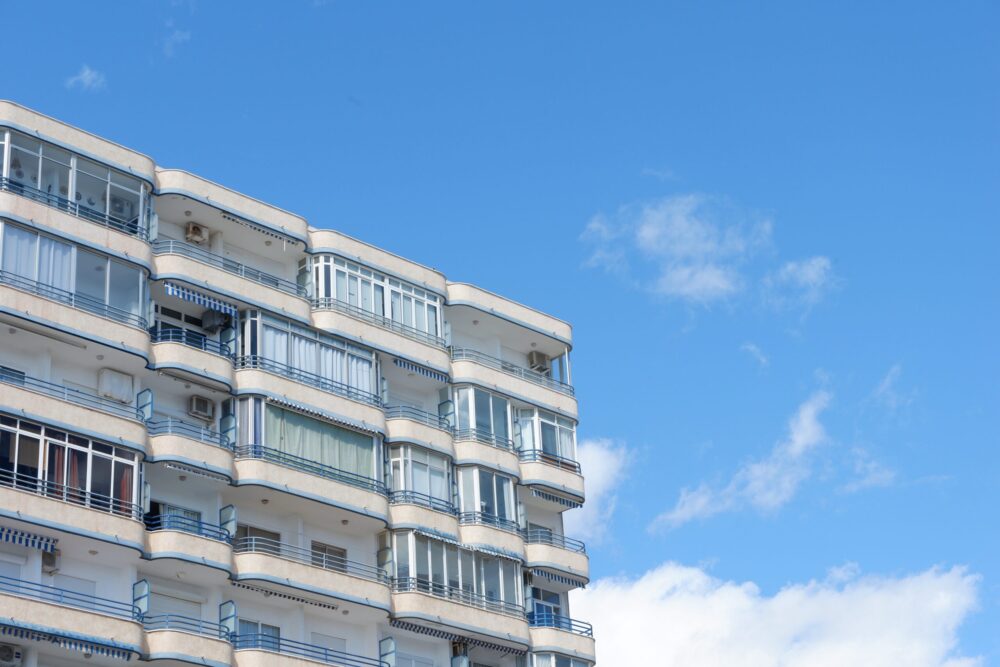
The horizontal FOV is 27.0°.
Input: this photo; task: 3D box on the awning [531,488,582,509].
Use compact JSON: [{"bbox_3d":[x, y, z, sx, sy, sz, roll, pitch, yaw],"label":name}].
[{"bbox_3d":[1.955,5.654,71.083,2.465,0.280,0.300,21,-34,-41],"label":"awning"}]

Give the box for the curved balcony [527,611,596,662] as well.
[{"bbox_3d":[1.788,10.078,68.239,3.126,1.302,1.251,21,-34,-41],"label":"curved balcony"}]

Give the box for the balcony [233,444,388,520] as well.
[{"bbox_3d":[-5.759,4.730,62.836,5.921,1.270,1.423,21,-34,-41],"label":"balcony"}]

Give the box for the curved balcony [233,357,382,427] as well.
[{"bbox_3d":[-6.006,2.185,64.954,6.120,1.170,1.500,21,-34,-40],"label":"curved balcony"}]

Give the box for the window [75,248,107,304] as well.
[{"bbox_3d":[-11.704,-1.550,59.652,1.106,1.761,0.080,21,-34,-40],"label":"window"}]

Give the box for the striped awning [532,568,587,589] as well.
[{"bbox_3d":[1.947,8.184,69.053,2.389,0.234,0.305,21,-34,-41],"label":"striped awning"}]

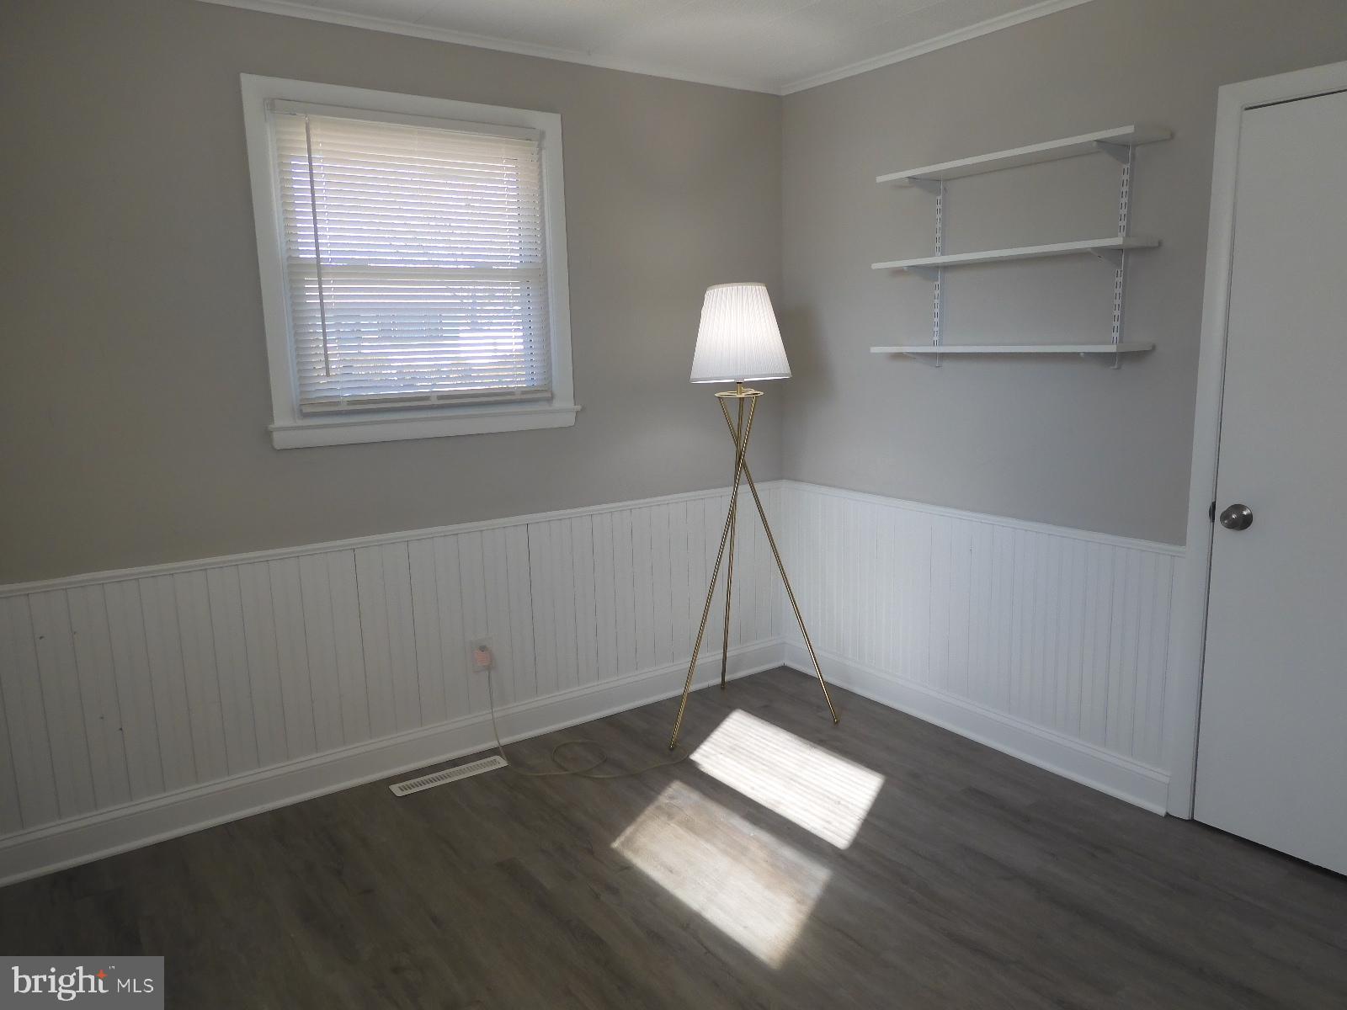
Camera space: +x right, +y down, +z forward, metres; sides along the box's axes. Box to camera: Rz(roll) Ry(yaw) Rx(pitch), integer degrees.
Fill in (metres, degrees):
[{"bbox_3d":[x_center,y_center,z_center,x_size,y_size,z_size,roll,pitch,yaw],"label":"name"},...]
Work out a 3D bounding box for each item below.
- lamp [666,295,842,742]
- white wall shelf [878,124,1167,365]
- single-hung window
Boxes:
[{"bbox_3d":[0.219,0.012,3.566,0.668,1.645,0.525,-4,10,-17],"label":"lamp"},{"bbox_3d":[1.035,-0.758,2.948,0.196,0.650,0.917,-8,12,-34],"label":"white wall shelf"},{"bbox_3d":[-0.813,-0.770,3.087,1.063,1.090,0.100,-8,12,-34],"label":"single-hung window"}]

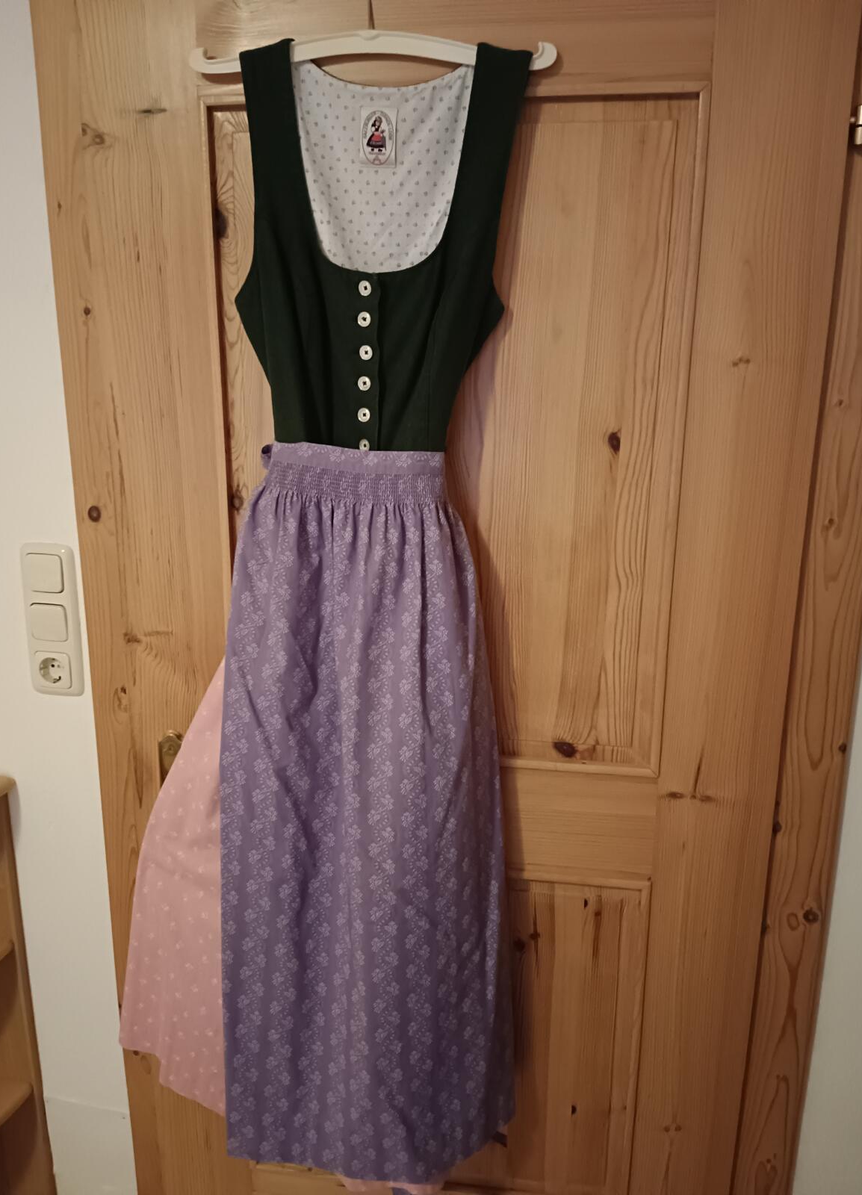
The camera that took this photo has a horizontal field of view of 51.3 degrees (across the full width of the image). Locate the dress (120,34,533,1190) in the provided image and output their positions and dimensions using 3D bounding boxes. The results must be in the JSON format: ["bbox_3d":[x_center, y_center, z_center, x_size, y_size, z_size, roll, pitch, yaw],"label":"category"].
[{"bbox_3d":[-0.170,0.119,1.101,0.585,1.470,0.150,3,14,8],"label":"dress"}]

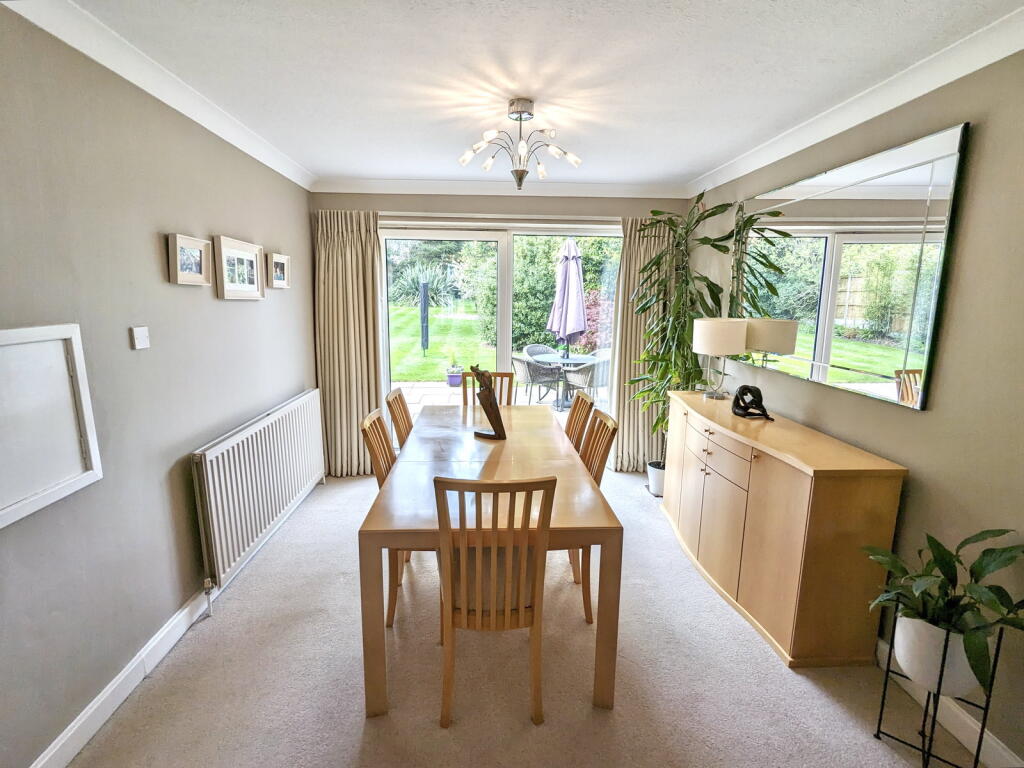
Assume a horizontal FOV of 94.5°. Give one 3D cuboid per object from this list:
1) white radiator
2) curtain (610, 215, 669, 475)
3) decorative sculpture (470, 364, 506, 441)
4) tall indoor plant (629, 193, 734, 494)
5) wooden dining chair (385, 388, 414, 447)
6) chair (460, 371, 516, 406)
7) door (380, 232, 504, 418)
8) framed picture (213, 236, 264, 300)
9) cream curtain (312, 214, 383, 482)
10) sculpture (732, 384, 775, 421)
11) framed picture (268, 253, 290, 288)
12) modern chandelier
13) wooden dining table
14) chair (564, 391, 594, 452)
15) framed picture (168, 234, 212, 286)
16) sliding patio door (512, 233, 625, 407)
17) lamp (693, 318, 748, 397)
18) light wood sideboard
[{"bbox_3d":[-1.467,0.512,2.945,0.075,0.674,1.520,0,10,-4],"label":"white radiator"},{"bbox_3d":[1.122,-0.289,4.059,0.500,2.170,0.130,0,10,-4],"label":"curtain"},{"bbox_3d":[-0.135,0.100,2.720,0.200,0.429,0.109,0,10,-4],"label":"decorative sculpture"},{"bbox_3d":[1.177,-0.241,3.573,0.620,2.260,0.660,0,10,-4],"label":"tall indoor plant"},{"bbox_3d":[-0.460,0.529,2.863,0.520,0.970,0.440,0,10,-4],"label":"wooden dining chair"},{"bbox_3d":[-0.167,0.453,3.403,0.442,0.991,0.530,0,10,-4],"label":"chair"},{"bbox_3d":[-0.604,-0.296,4.227,1.126,2.079,0.070,0,10,-4],"label":"door"},{"bbox_3d":[-1.540,-0.646,2.690,0.047,0.321,0.465,0,10,-4],"label":"framed picture"},{"bbox_3d":[-1.344,-0.295,3.994,0.519,2.211,0.140,0,10,-4],"label":"cream curtain"},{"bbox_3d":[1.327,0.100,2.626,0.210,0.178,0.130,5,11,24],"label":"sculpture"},{"bbox_3d":[-1.537,-0.745,3.140,0.033,0.217,0.265,0,10,-4],"label":"framed picture"},{"bbox_3d":[0.042,-1.138,2.272,0.585,0.398,0.577,0,10,-4],"label":"modern chandelier"},{"bbox_3d":[-0.129,0.695,2.639,0.920,0.730,1.920,0,10,-4],"label":"wooden dining table"},{"bbox_3d":[0.180,0.545,2.804,0.520,0.970,0.440,0,10,-4],"label":"chair"},{"bbox_3d":[-1.512,-0.575,2.228,0.045,0.217,0.265,0,10,-4],"label":"framed picture"},{"bbox_3d":[0.490,-0.291,4.296,1.079,2.095,0.070,0,10,-4],"label":"sliding patio door"},{"bbox_3d":[1.393,-0.164,3.204,0.340,0.540,0.340,0,10,-4],"label":"lamp"},{"bbox_3d":[1.280,0.626,2.678,0.460,0.876,1.550,0,10,-4],"label":"light wood sideboard"}]

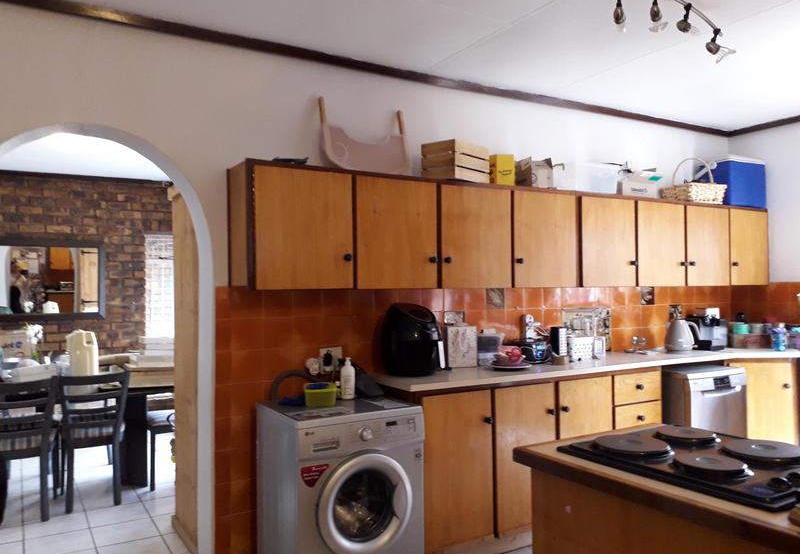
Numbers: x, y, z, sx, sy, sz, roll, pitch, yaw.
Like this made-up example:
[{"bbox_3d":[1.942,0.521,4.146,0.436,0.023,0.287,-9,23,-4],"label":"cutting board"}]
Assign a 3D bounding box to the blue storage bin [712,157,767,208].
[{"bbox_3d":[2.579,-0.709,4.891,0.450,0.370,0.285,0,-2,-31],"label":"blue storage bin"}]

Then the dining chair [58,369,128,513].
[{"bbox_3d":[-2.032,1.041,4.118,0.400,0.880,0.520,0,-1,-31],"label":"dining chair"}]

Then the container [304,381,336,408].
[{"bbox_3d":[-0.378,0.560,2.950,0.150,0.092,0.165,-1,-1,-10],"label":"container"}]

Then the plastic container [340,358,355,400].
[{"bbox_3d":[-0.258,0.483,3.003,0.072,0.203,0.070,-1,-1,-5],"label":"plastic container"}]

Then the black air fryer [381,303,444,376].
[{"bbox_3d":[0.074,0.328,3.285,0.335,0.364,0.270,-2,-2,29],"label":"black air fryer"}]

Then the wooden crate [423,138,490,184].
[{"bbox_3d":[0.318,-0.626,3.518,0.228,0.212,0.312,-2,-2,44],"label":"wooden crate"}]

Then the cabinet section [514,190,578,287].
[{"bbox_3d":[0.778,-0.218,3.756,0.500,0.572,0.290,0,-1,-31],"label":"cabinet section"}]

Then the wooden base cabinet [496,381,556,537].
[{"bbox_3d":[0.560,0.949,3.490,0.445,0.760,0.460,0,-1,-31],"label":"wooden base cabinet"}]

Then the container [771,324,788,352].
[{"bbox_3d":[2.521,0.399,4.150,0.105,0.185,0.090,-2,-2,34],"label":"container"}]

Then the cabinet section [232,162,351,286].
[{"bbox_3d":[-0.512,-0.220,2.975,0.521,0.577,0.290,0,-1,-31],"label":"cabinet section"}]

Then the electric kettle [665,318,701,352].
[{"bbox_3d":[1.920,0.387,4.240,0.240,0.230,0.180,-1,-1,22],"label":"electric kettle"}]

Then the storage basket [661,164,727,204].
[{"bbox_3d":[2.137,-0.692,4.580,0.440,0.342,0.250,0,-1,-31],"label":"storage basket"}]

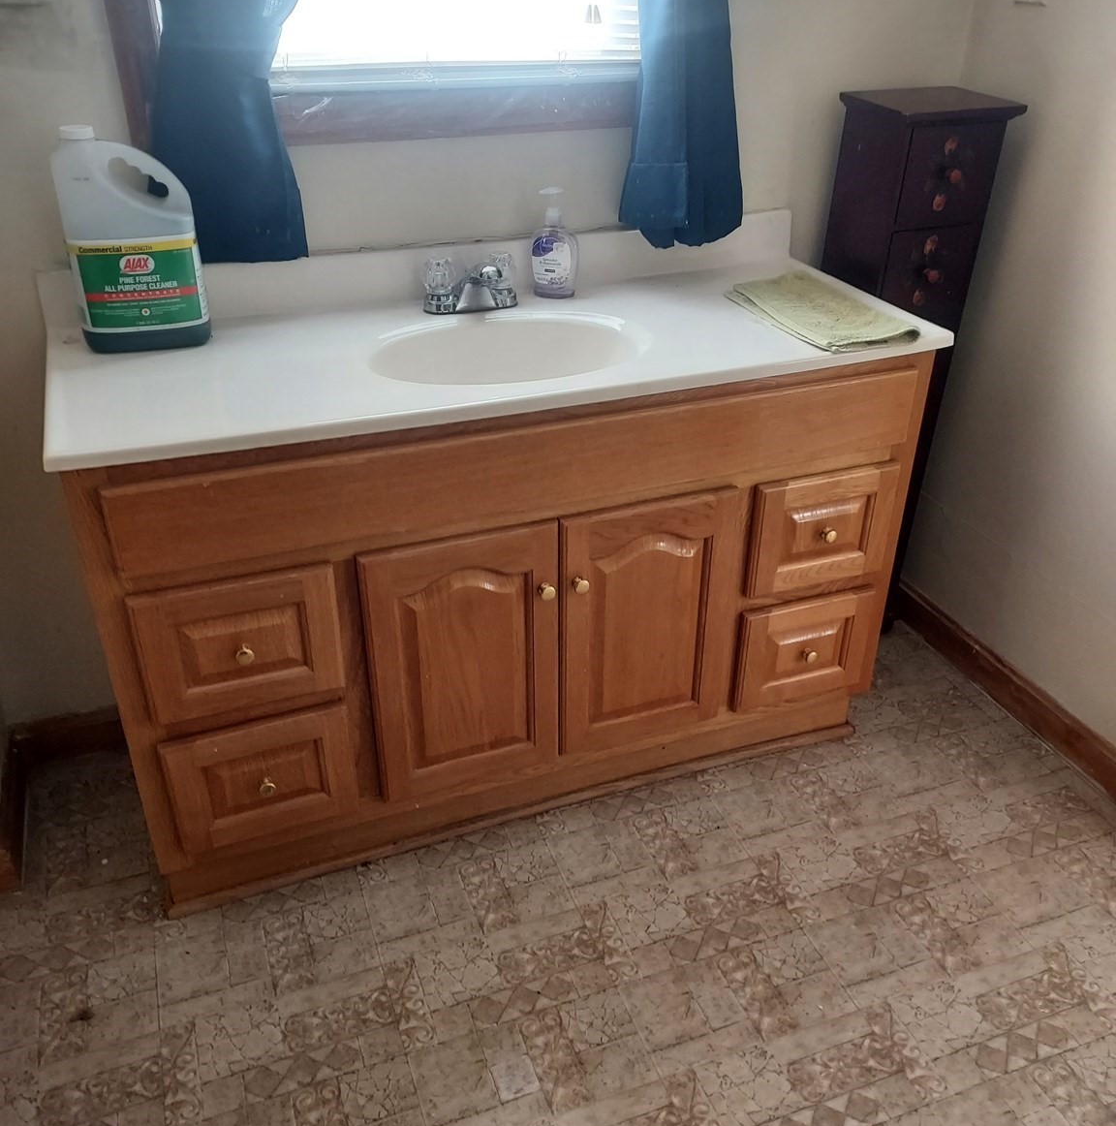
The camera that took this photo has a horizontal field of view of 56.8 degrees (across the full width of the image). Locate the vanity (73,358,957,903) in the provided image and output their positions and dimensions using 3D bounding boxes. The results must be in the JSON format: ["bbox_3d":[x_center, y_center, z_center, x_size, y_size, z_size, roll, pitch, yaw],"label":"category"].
[{"bbox_3d":[-0.085,-0.004,1.708,1.208,0.738,0.483,-11,33,-19],"label":"vanity"}]

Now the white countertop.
[{"bbox_3d":[-0.074,-0.369,1.503,1.245,0.103,0.481,-11,33,-19],"label":"white countertop"}]

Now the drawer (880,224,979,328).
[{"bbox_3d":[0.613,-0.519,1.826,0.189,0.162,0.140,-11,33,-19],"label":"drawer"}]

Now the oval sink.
[{"bbox_3d":[-0.070,-0.252,1.488,0.395,0.130,0.243,-11,33,-19],"label":"oval sink"}]

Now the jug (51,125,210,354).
[{"bbox_3d":[-0.570,-0.438,1.384,0.167,0.283,0.114,-11,33,-19],"label":"jug"}]

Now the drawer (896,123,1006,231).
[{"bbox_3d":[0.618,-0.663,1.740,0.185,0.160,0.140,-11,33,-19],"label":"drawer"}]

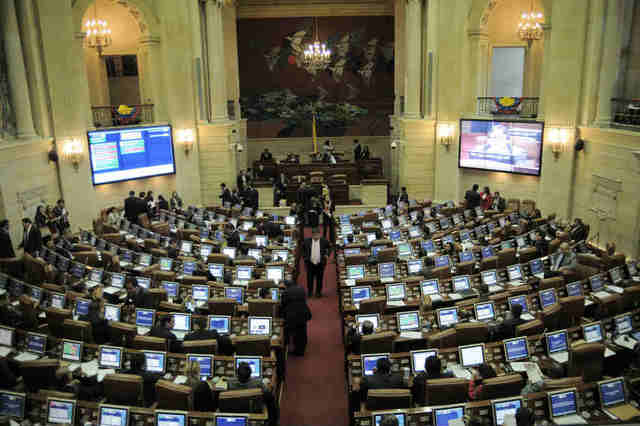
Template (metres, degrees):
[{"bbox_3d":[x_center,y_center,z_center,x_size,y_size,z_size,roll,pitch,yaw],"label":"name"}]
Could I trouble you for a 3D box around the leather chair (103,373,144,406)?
[{"bbox_3d":[-2.505,2.577,6.625,0.600,1.080,0.620,1,13,8],"label":"leather chair"}]

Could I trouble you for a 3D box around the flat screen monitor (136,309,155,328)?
[{"bbox_3d":[-3.298,1.981,9.032,0.395,0.335,0.085,3,-2,18],"label":"flat screen monitor"}]

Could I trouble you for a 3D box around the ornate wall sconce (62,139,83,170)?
[{"bbox_3d":[-9.040,-2.127,17.591,0.620,1.130,0.330,-9,14,-33],"label":"ornate wall sconce"}]

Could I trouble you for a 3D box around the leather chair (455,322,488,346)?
[{"bbox_3d":[2.632,2.384,8.706,0.610,1.040,0.640,-3,12,-9],"label":"leather chair"}]

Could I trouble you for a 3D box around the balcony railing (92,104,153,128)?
[{"bbox_3d":[-6.579,-3.295,16.224,0.250,0.640,2.220,9,16,38],"label":"balcony railing"}]

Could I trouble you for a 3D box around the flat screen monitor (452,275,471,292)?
[{"bbox_3d":[2.968,1.512,10.069,0.405,0.345,0.060,-4,2,-15],"label":"flat screen monitor"}]

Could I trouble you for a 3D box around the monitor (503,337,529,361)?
[{"bbox_3d":[2.978,2.080,7.311,0.405,0.345,0.060,-4,2,-13],"label":"monitor"}]

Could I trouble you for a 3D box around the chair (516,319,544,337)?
[{"bbox_3d":[3.166,2.190,7.789,0.600,1.080,0.620,-6,14,-21],"label":"chair"}]

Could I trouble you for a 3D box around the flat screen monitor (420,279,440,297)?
[{"bbox_3d":[2.370,1.599,10.277,0.395,0.335,0.085,-4,-2,-12],"label":"flat screen monitor"}]

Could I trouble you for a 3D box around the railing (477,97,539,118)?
[{"bbox_3d":[6.329,-3.570,16.261,0.250,0.660,2.190,-12,16,-38],"label":"railing"}]

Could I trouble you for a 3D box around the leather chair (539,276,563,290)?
[{"bbox_3d":[4.619,1.824,10.111,0.600,1.050,0.620,-5,12,-18],"label":"leather chair"}]

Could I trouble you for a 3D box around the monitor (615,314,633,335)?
[{"bbox_3d":[4.725,1.724,7.460,0.370,0.300,0.070,-7,6,-22],"label":"monitor"}]

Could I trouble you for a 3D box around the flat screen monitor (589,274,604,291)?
[{"bbox_3d":[5.286,1.322,9.169,0.370,0.300,0.070,-7,6,-24],"label":"flat screen monitor"}]

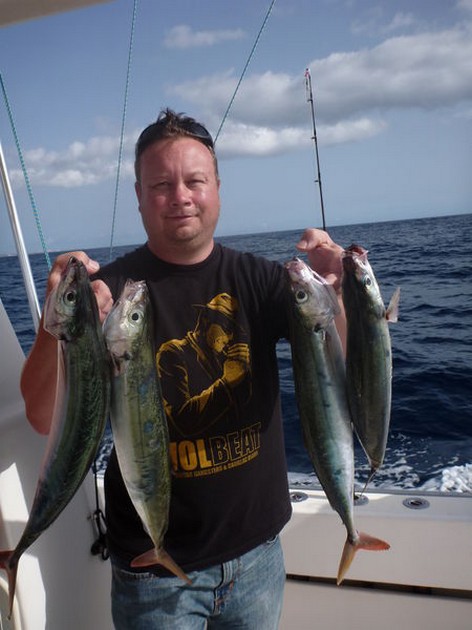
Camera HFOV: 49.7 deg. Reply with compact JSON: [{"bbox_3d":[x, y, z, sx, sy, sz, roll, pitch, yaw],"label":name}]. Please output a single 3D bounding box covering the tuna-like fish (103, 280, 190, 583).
[{"bbox_3d":[-0.166,0.223,0.940,0.115,0.571,0.080,-3,8,6],"label":"tuna-like fish"}]

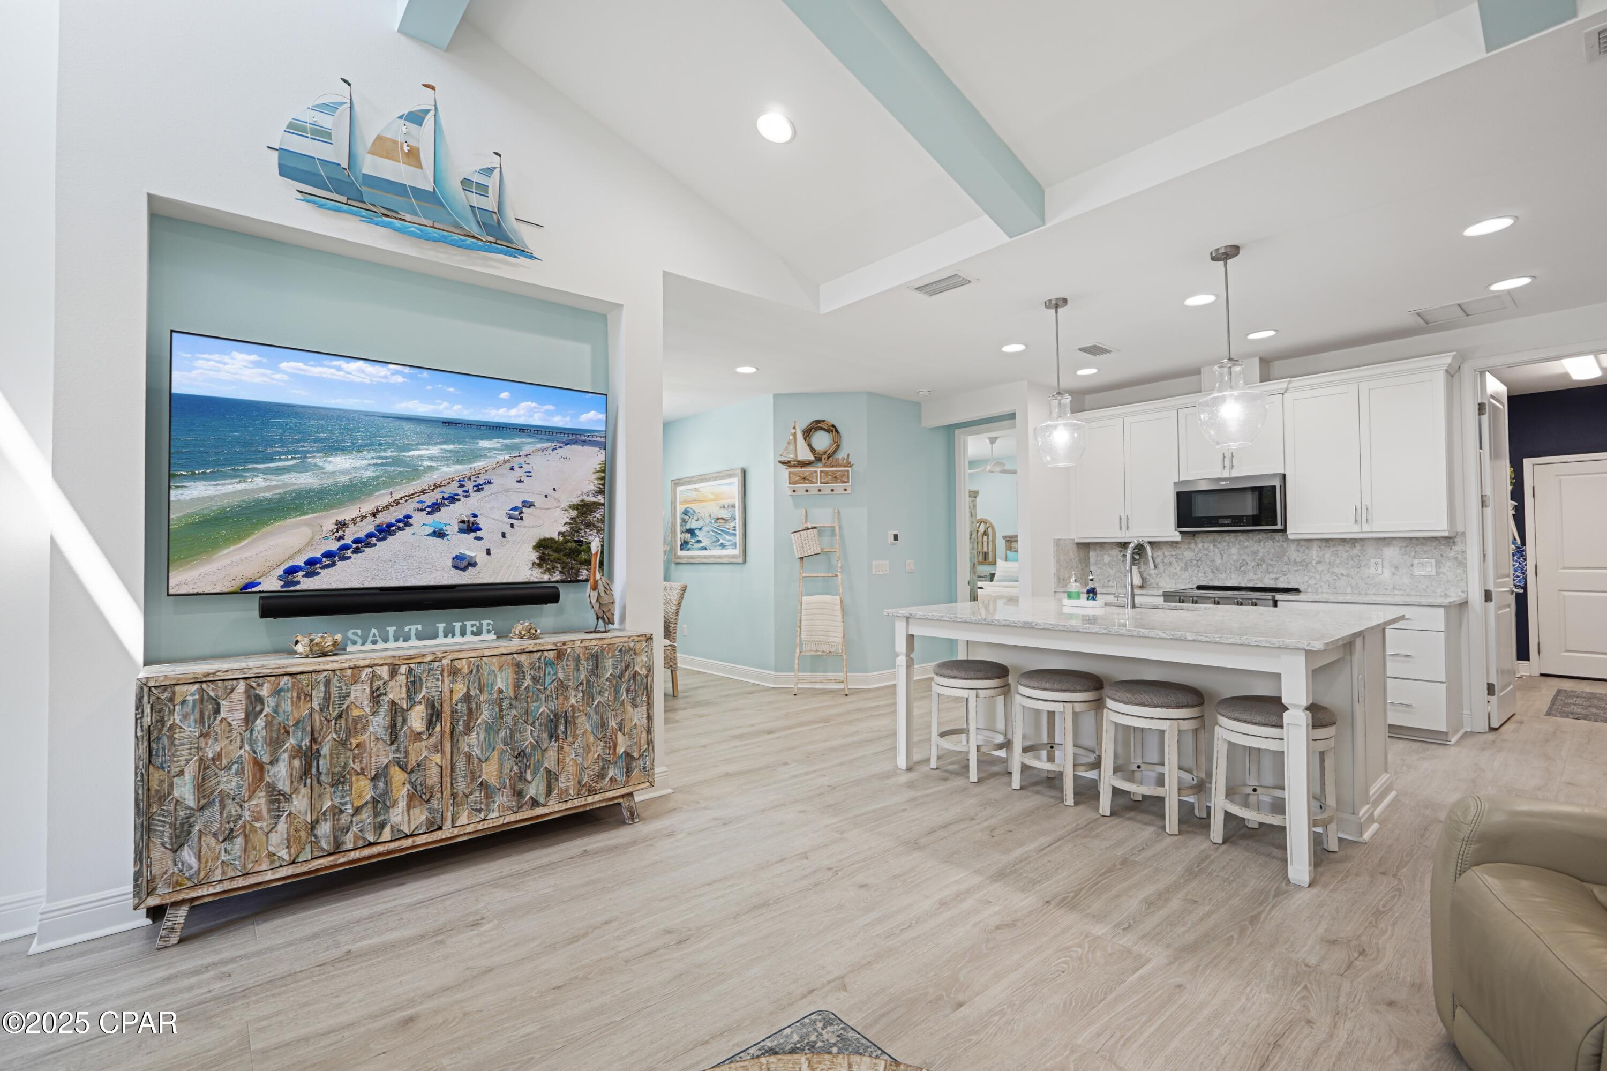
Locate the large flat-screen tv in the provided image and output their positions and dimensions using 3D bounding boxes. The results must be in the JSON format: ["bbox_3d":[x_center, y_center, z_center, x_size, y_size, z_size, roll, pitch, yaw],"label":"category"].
[{"bbox_3d":[-1.679,-0.253,2.975,1.660,0.962,0.050,1,-1,-39],"label":"large flat-screen tv"}]

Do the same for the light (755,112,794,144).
[{"bbox_3d":[-0.131,-1.911,3.131,0.190,0.030,0.190,13,-12,3],"label":"light"}]

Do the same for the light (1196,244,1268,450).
[{"bbox_3d":[2.125,-0.935,3.347,0.300,0.980,0.300,1,-2,-42],"label":"light"}]

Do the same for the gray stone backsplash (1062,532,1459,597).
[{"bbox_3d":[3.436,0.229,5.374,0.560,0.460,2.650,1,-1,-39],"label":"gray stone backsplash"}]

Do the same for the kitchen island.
[{"bbox_3d":[1.808,0.887,3.752,1.600,0.912,2.120,1,-2,-42],"label":"kitchen island"}]

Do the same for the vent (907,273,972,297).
[{"bbox_3d":[0.785,-1.403,3.776,0.190,0.020,0.330,1,-2,-42],"label":"vent"}]

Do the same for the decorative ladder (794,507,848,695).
[{"bbox_3d":[0.153,0.562,5.953,0.460,1.640,0.350,0,-1,3],"label":"decorative ladder"}]

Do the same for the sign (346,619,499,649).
[{"bbox_3d":[-1.590,0.417,2.820,0.555,0.083,0.040,1,-1,-39],"label":"sign"}]

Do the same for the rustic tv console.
[{"bbox_3d":[-1.499,0.893,2.741,1.720,0.874,0.360,1,-1,-39],"label":"rustic tv console"}]

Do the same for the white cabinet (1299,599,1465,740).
[{"bbox_3d":[3.967,0.901,4.708,0.630,0.900,0.880,1,-2,-42],"label":"white cabinet"}]

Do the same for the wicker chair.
[{"bbox_3d":[-1.379,0.897,5.818,0.600,0.980,0.480,1,-1,-39],"label":"wicker chair"}]

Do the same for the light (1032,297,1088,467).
[{"bbox_3d":[1.533,-0.913,4.029,0.300,0.980,0.300,1,-2,-42],"label":"light"}]

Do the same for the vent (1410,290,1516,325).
[{"bbox_3d":[4.164,-1.416,4.229,0.450,0.025,0.440,1,-2,-42],"label":"vent"}]

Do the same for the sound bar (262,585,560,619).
[{"bbox_3d":[-1.687,0.291,2.990,1.142,0.087,0.115,1,-2,-38],"label":"sound bar"}]

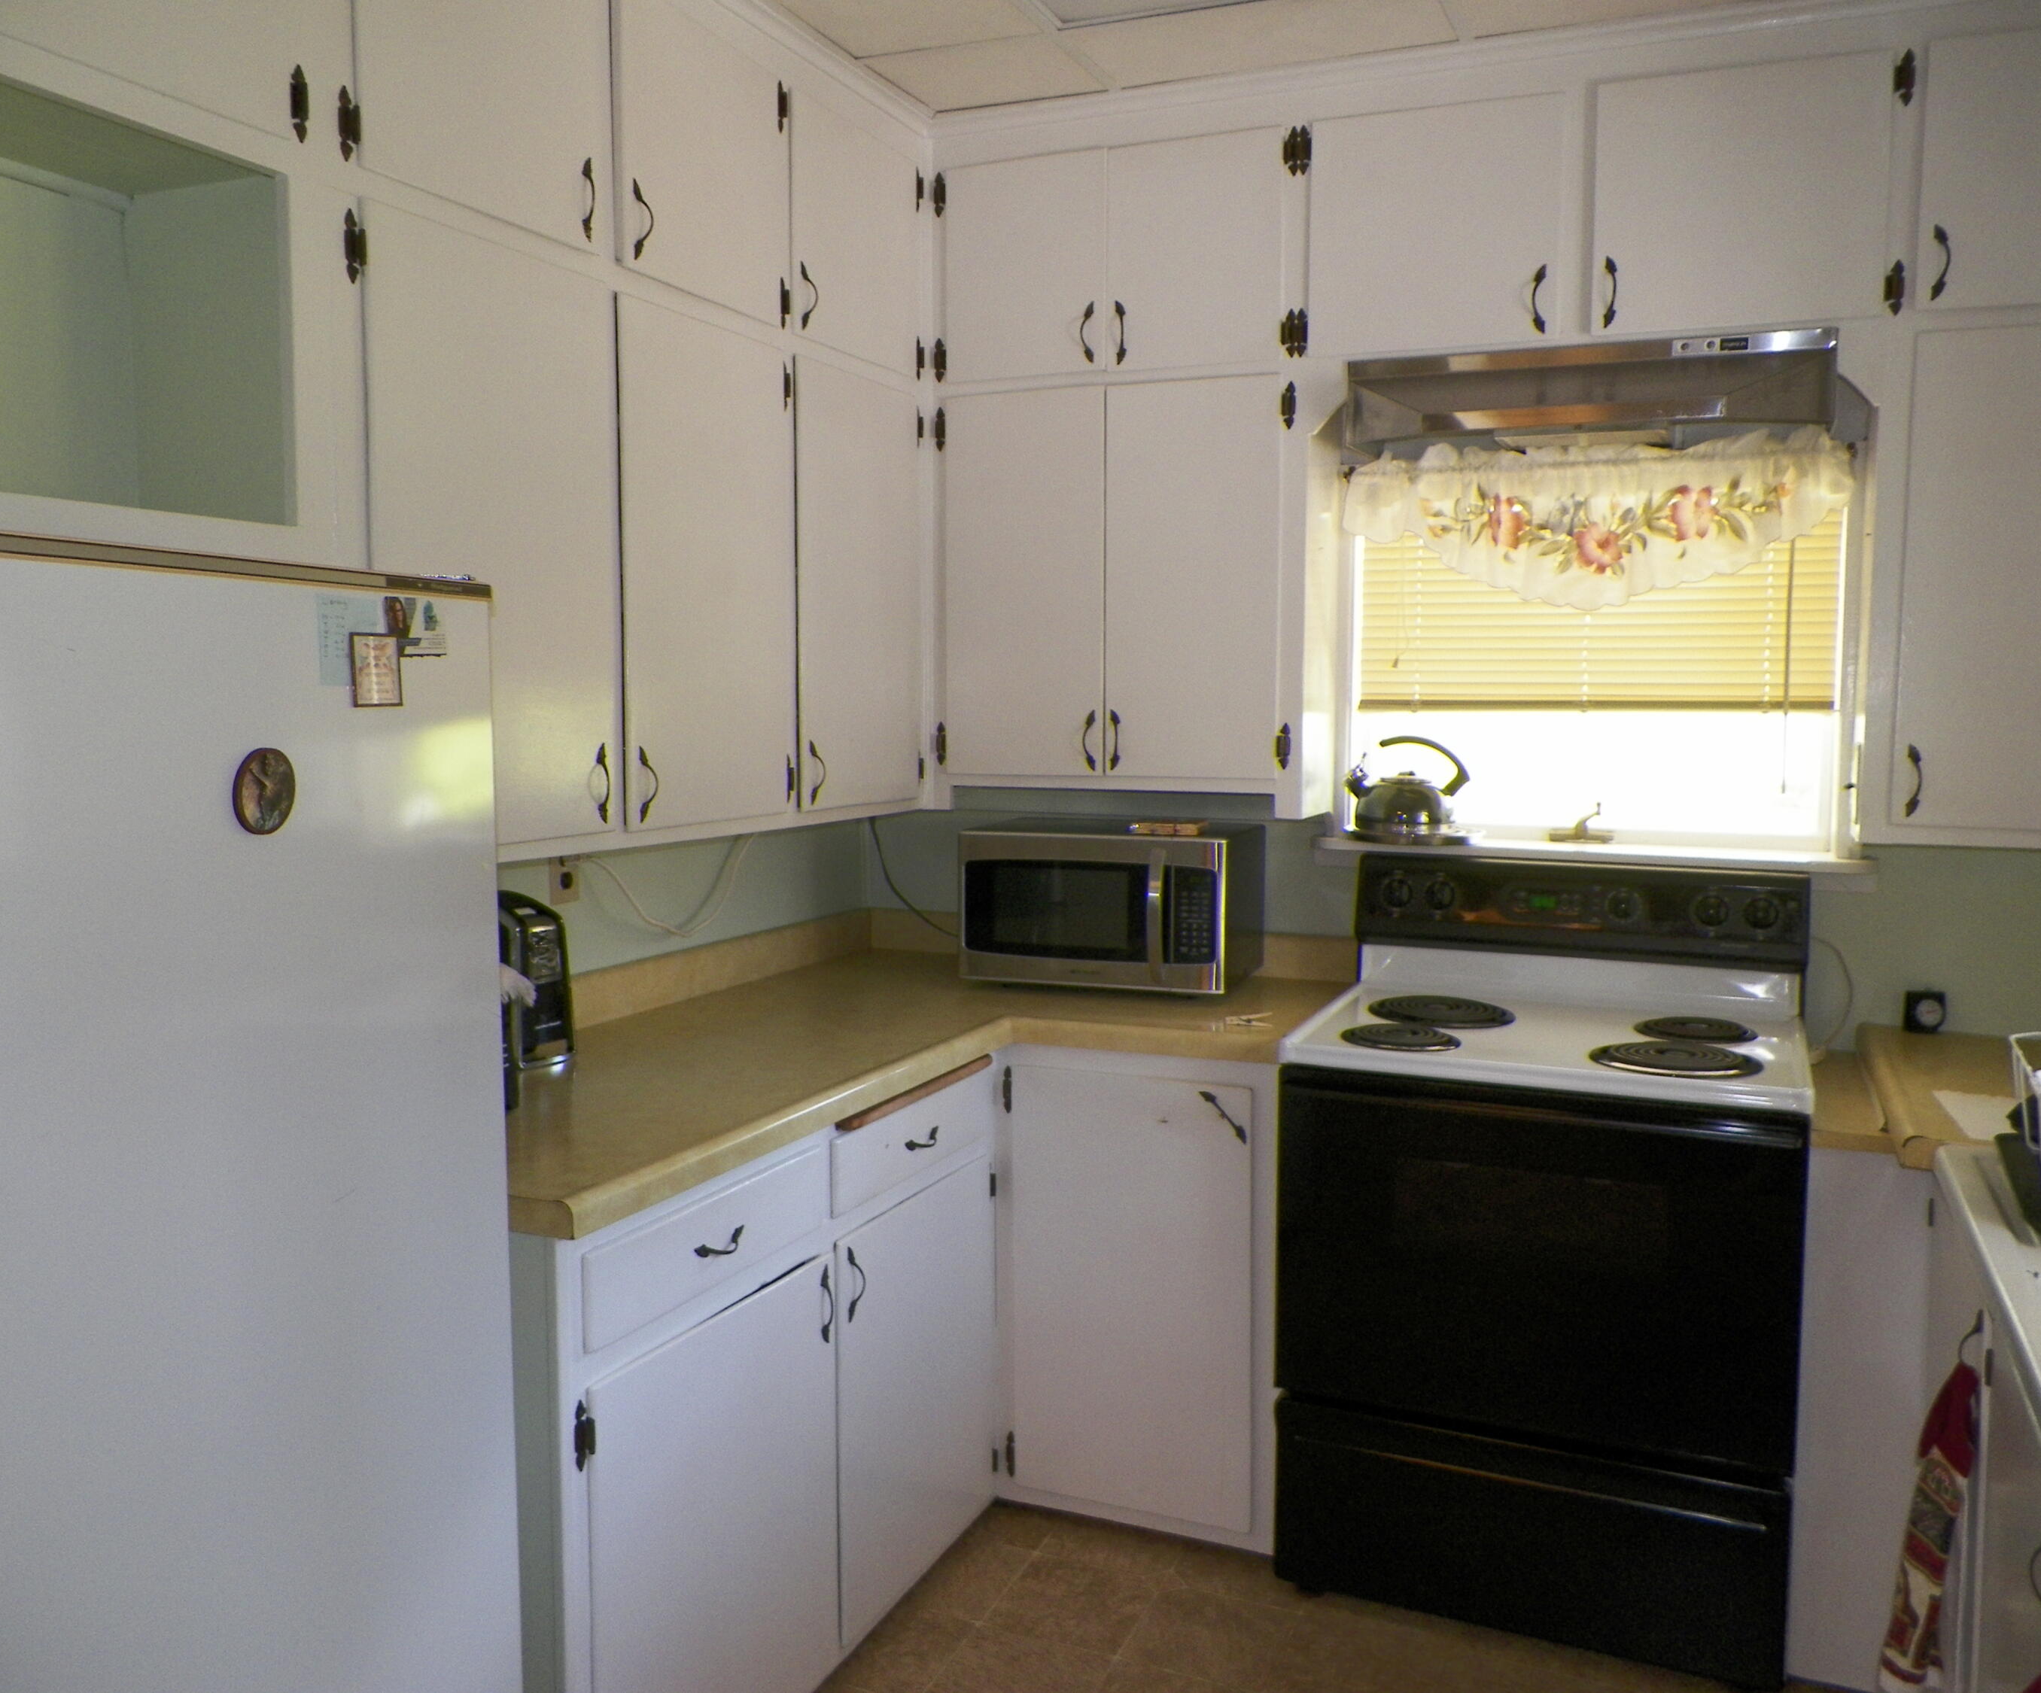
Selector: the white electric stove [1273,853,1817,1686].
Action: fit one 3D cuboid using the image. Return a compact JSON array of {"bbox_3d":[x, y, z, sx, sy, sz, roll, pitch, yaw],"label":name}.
[{"bbox_3d":[0.878,0.632,2.720,0.762,1.160,0.645,3,6,25],"label":"white electric stove"}]

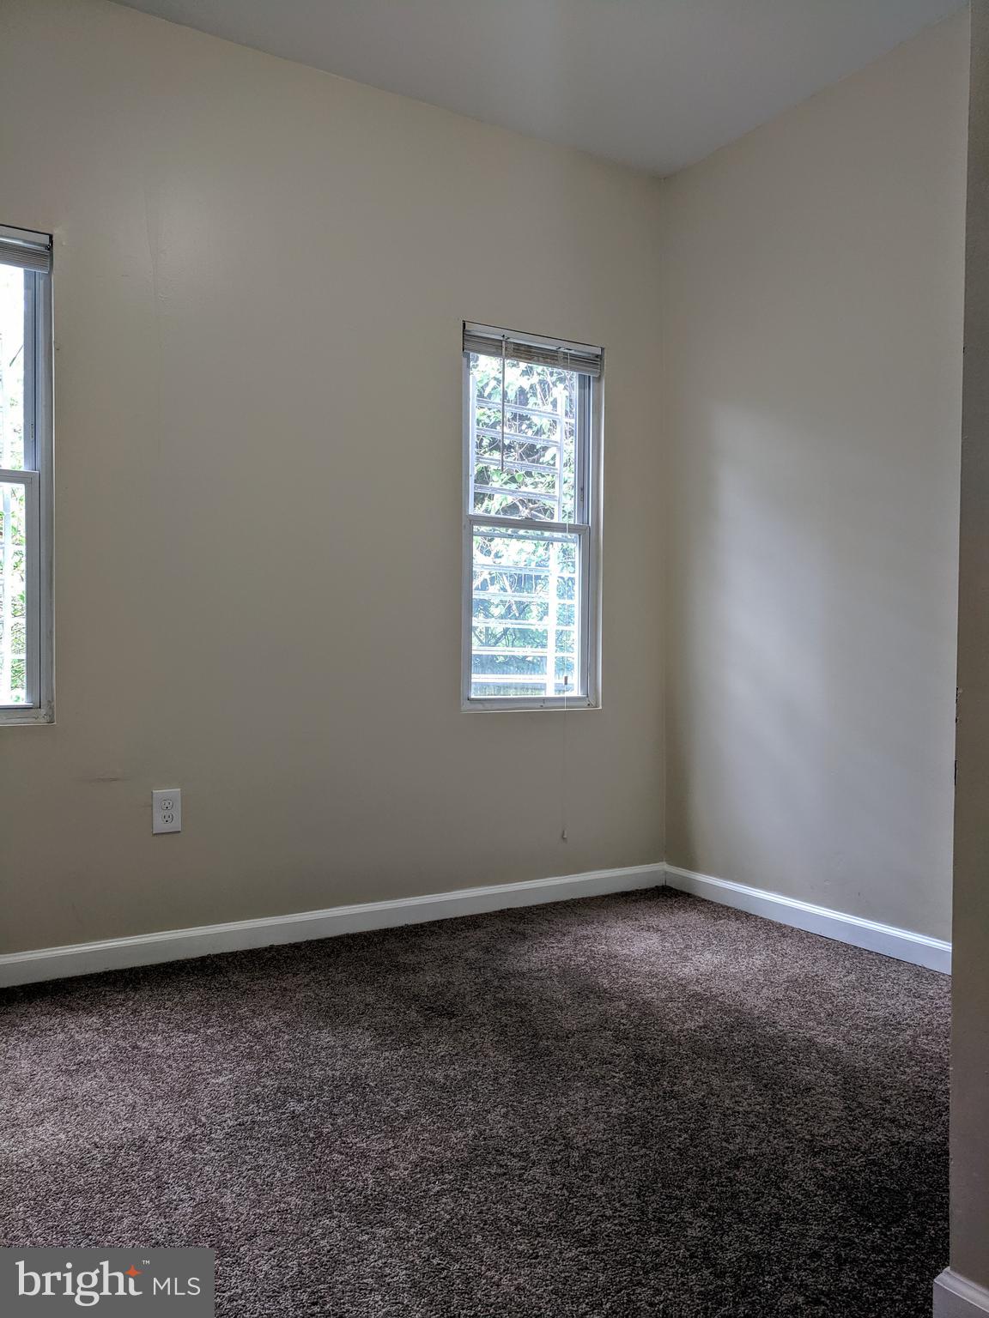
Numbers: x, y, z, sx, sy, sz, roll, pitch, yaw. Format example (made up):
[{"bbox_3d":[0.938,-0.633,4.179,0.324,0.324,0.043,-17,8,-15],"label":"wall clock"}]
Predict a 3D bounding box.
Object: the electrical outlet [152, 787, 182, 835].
[{"bbox_3d":[-0.945,0.440,2.858,0.077,0.122,0.008,0,1,-31],"label":"electrical outlet"}]

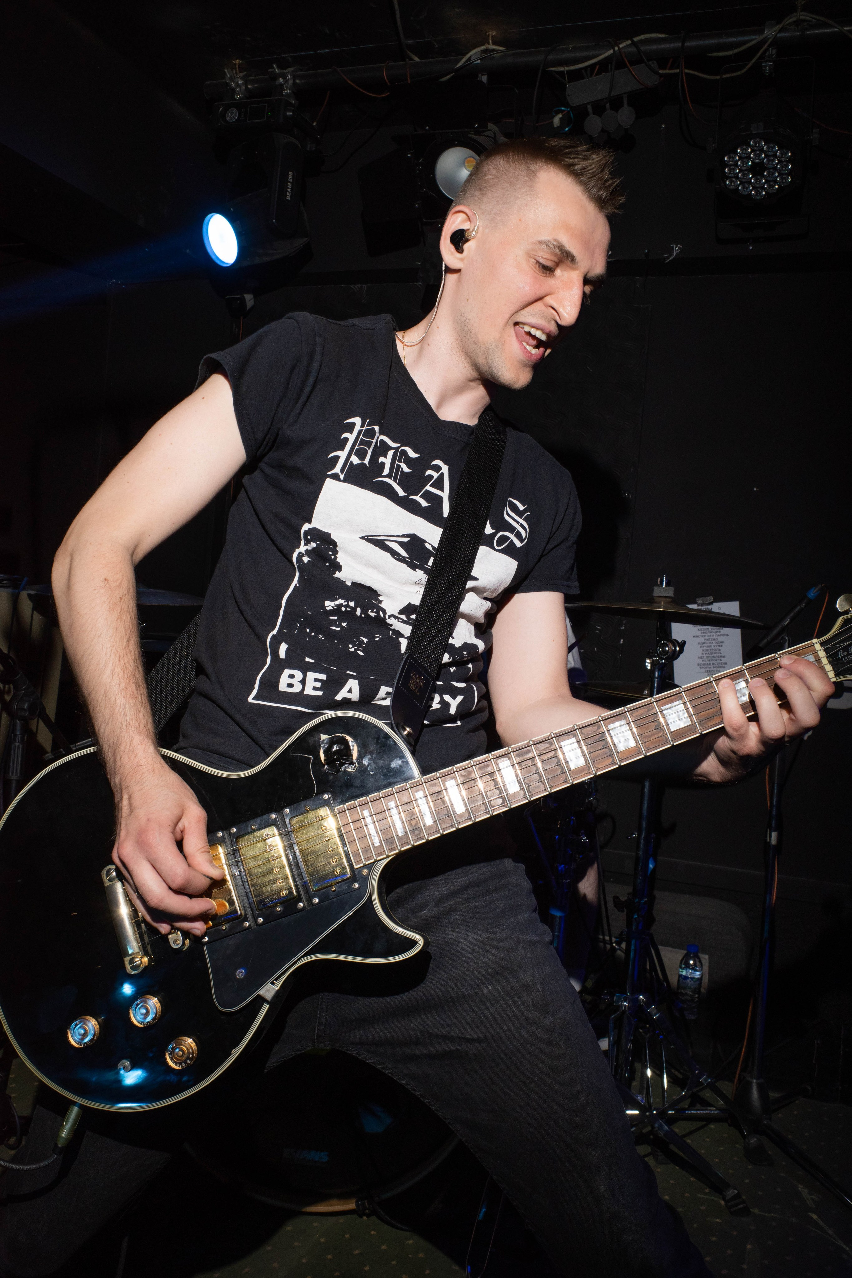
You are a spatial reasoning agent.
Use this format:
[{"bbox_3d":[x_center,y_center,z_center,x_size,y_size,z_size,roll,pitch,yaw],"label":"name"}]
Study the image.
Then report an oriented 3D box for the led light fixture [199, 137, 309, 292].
[{"bbox_3d":[-0.472,-1.185,2.780,0.300,0.380,0.270,-14,13,-36],"label":"led light fixture"}]

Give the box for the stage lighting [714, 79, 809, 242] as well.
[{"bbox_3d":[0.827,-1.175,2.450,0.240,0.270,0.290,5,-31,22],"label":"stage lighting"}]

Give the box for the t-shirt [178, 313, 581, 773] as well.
[{"bbox_3d":[-0.067,-0.073,1.080,0.450,0.570,0.260,14,4,-24],"label":"t-shirt"}]

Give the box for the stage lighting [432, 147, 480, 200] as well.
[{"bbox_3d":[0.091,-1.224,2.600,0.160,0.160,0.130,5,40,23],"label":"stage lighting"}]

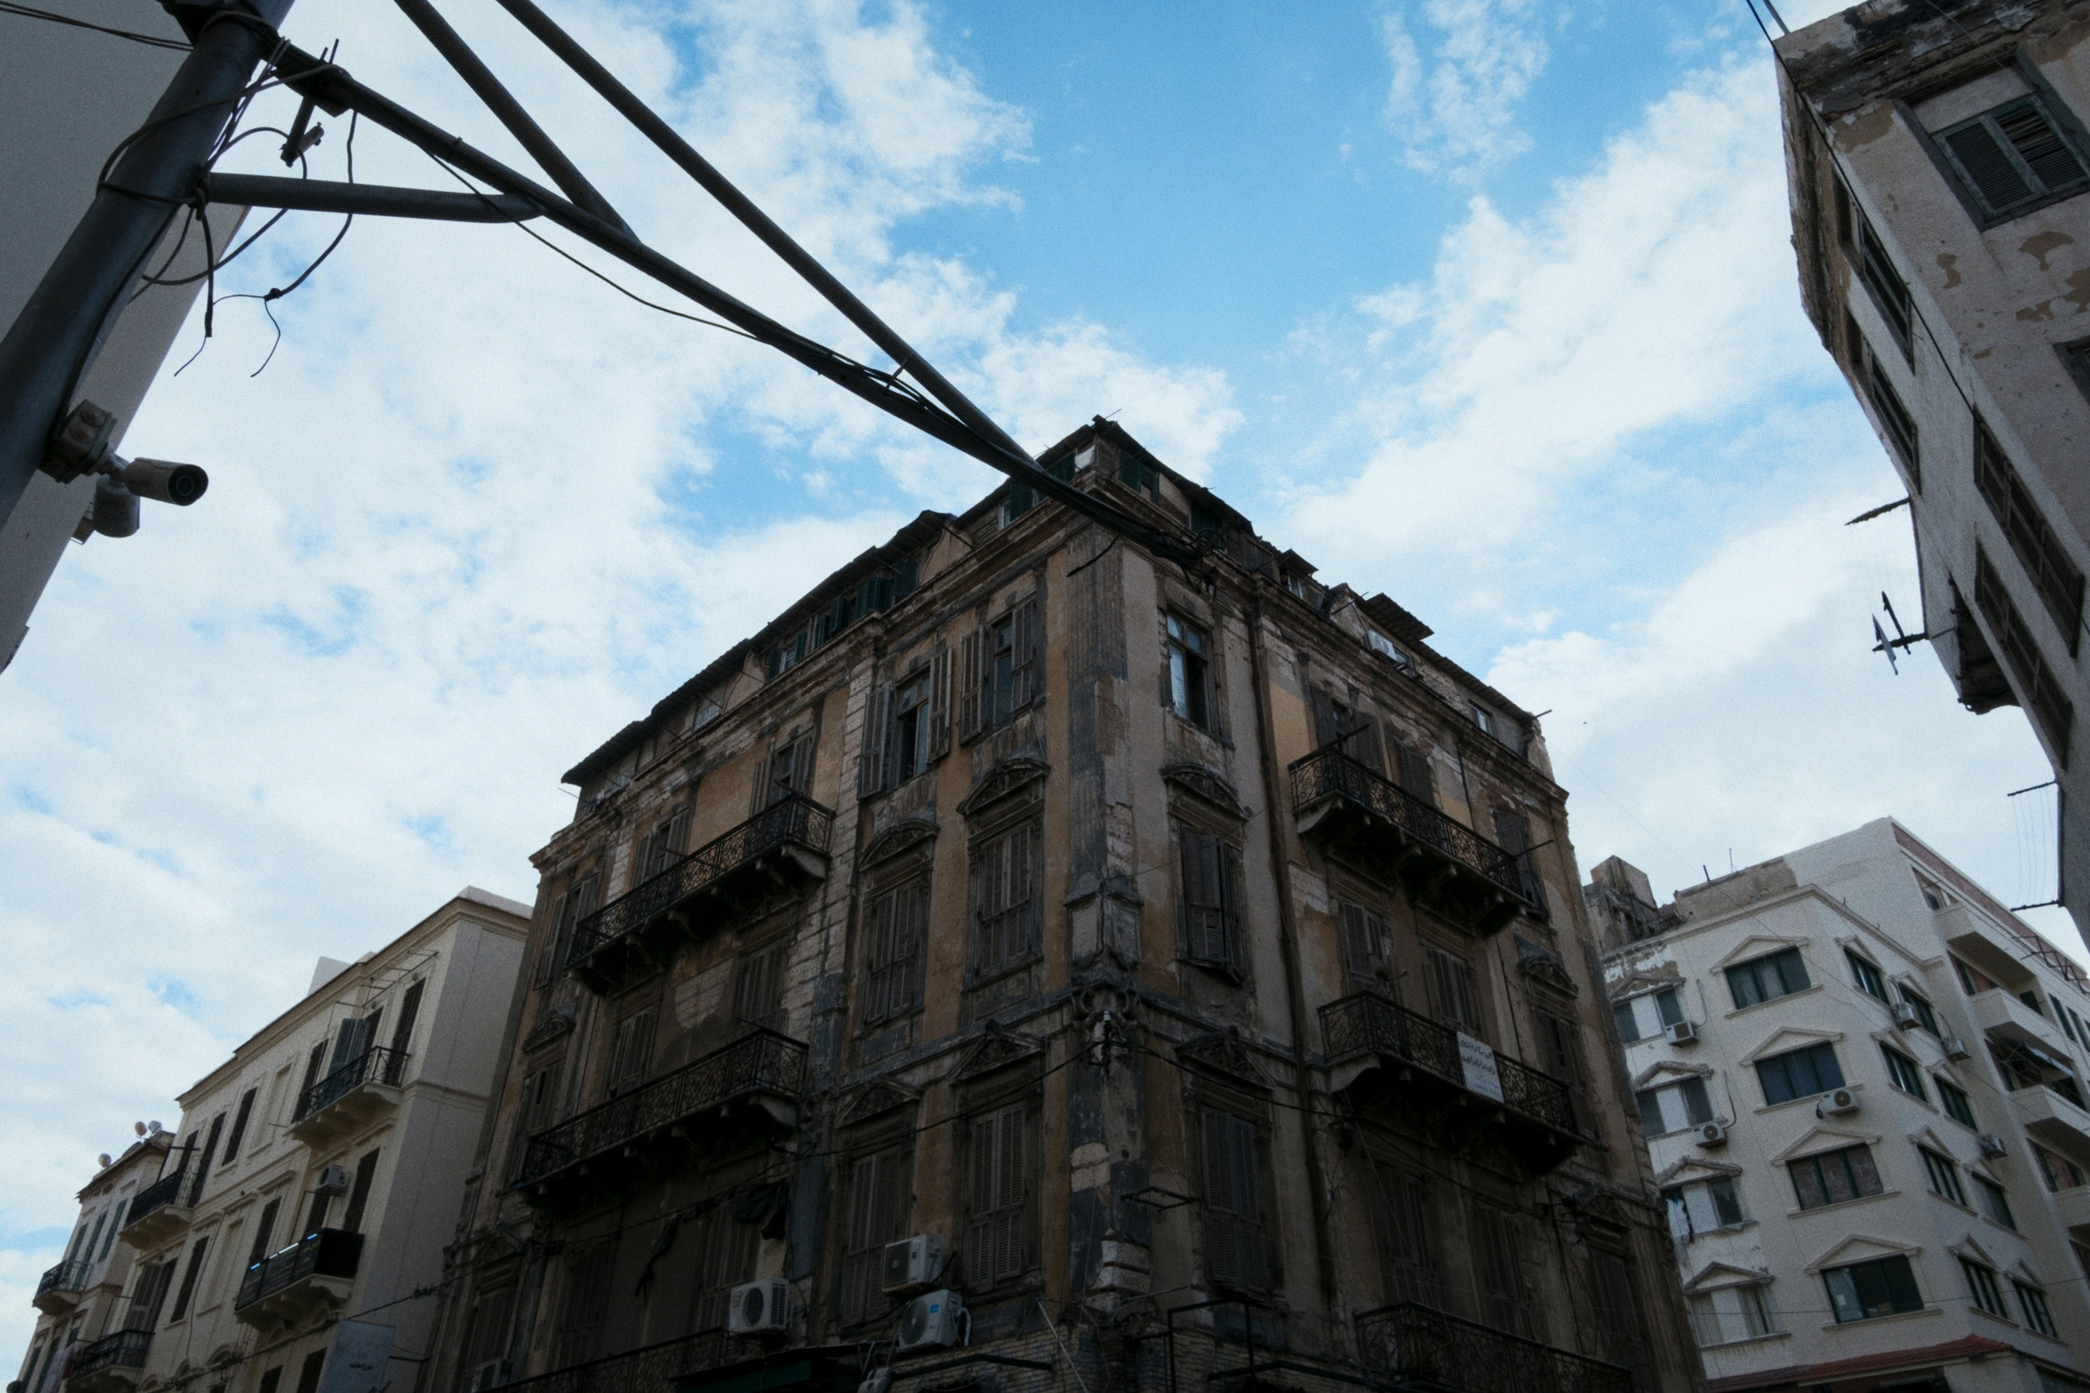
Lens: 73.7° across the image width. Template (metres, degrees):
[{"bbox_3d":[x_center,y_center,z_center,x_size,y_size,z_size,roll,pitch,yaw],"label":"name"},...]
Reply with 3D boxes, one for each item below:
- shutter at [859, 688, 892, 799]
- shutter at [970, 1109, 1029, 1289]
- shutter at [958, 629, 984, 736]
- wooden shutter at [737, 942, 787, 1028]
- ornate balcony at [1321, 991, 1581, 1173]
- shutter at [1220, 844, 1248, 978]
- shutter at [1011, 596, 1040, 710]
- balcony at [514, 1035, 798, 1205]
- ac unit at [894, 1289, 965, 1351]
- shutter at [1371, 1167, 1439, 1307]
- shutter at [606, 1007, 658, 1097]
[{"bbox_3d":[-3.184,0.796,26.274,0.522,2.375,0.050,-21,-41,26],"label":"shutter"},{"bbox_3d":[-0.634,6.749,18.904,1.073,2.261,0.050,-30,-46,35],"label":"shutter"},{"bbox_3d":[-1.249,-0.208,24.215,0.550,2.365,0.060,-30,-46,34],"label":"shutter"},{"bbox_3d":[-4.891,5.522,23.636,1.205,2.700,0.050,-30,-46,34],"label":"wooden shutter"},{"bbox_3d":[6.912,6.597,23.339,6.000,1.367,0.900,29,-45,-33],"label":"ornate balcony"},{"bbox_3d":[2.947,3.293,21.788,0.050,2.185,0.618,-17,-40,22],"label":"shutter"},{"bbox_3d":[-0.356,-0.685,22.580,0.503,2.120,0.050,-30,-46,34],"label":"shutter"},{"bbox_3d":[-7.112,7.736,25.371,7.746,0.921,0.918,-30,-46,35],"label":"balcony"},{"bbox_3d":[-1.411,7.727,17.158,0.250,0.590,0.780,33,-47,-30],"label":"ac unit"},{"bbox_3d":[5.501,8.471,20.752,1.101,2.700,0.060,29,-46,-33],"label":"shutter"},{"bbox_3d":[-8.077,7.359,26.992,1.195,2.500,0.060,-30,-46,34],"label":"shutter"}]

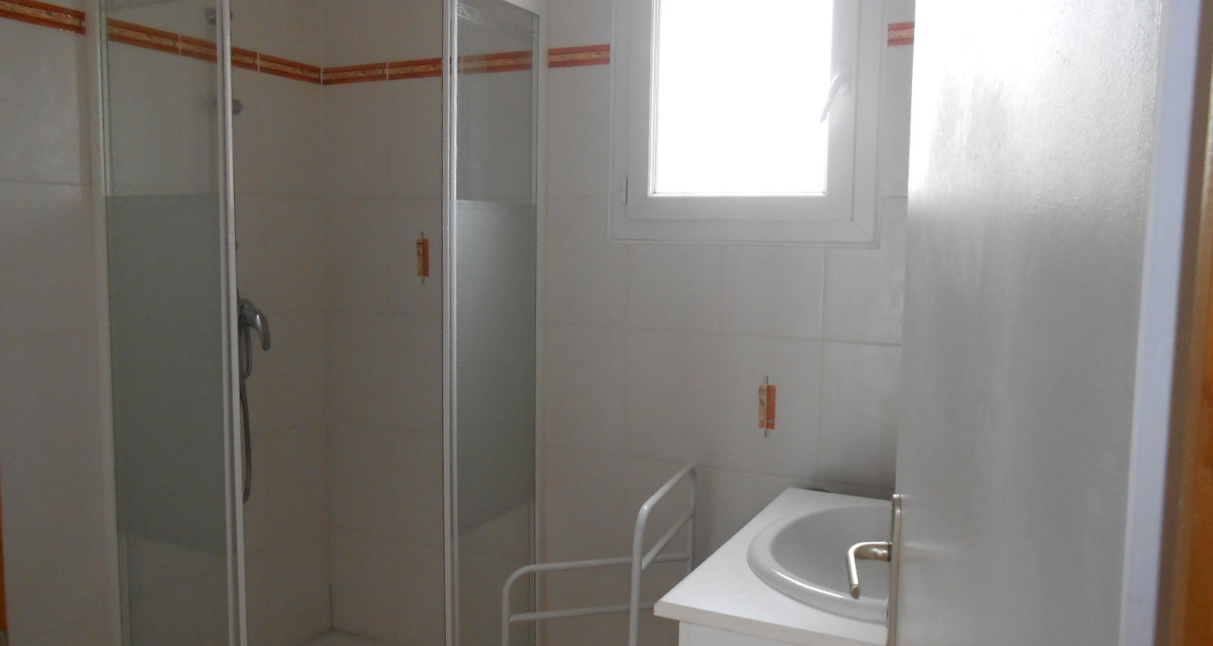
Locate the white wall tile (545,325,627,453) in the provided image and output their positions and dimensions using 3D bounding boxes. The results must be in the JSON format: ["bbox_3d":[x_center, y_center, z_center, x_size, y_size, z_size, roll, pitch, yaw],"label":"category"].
[{"bbox_3d":[-0.063,0.173,2.415,0.250,0.332,0.010,4,6,25],"label":"white wall tile"}]

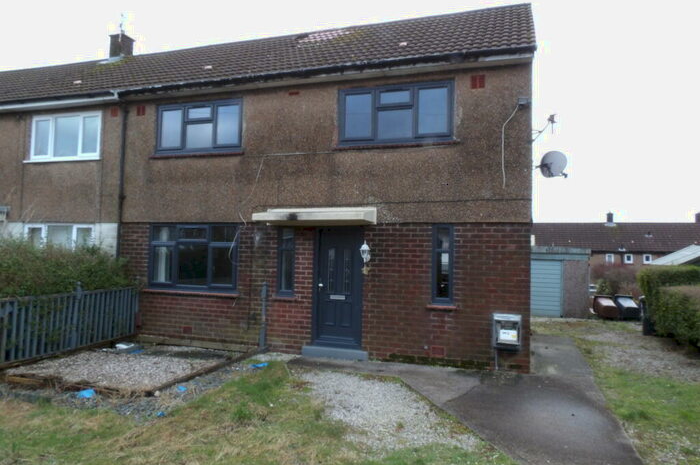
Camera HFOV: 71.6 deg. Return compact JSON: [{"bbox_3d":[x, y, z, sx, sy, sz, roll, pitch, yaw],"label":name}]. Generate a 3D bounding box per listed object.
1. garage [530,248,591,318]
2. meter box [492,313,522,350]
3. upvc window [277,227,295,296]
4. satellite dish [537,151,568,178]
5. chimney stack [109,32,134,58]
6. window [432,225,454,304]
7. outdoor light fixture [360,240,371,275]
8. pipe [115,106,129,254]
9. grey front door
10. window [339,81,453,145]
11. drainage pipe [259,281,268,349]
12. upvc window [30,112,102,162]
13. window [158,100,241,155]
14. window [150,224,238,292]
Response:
[{"bbox_3d":[7.334,1.855,18.725,2.800,2.310,4.900,0,-4,18],"label":"garage"},{"bbox_3d":[2.354,1.482,7.251,0.400,0.535,0.210,0,-3,18],"label":"meter box"},{"bbox_3d":[-1.129,0.510,8.791,0.342,1.302,0.090,0,-4,18],"label":"upvc window"},{"bbox_3d":[3.380,-1.121,8.001,0.400,0.460,0.470,4,-4,-30],"label":"satellite dish"},{"bbox_3d":[-6.434,-5.152,13.673,0.496,0.720,0.470,0,-3,18],"label":"chimney stack"},{"bbox_3d":[1.531,0.524,7.939,0.352,1.314,0.090,0,-4,18],"label":"window"},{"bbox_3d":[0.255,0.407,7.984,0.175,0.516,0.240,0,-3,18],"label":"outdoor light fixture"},{"bbox_3d":[-4.656,-0.337,9.809,0.100,4.750,0.100,0,-4,18],"label":"pipe"},{"bbox_3d":[-0.201,0.904,8.293,0.917,2.093,0.090,0,-3,18],"label":"grey front door"},{"bbox_3d":[0.768,-2.030,8.372,2.010,1.024,0.090,0,-4,18],"label":"window"},{"bbox_3d":[-1.511,1.445,8.540,0.120,1.162,0.120,1,-3,0],"label":"drainage pipe"},{"bbox_3d":[-6.083,-2.036,10.376,1.922,1.004,0.090,0,-3,18],"label":"upvc window"},{"bbox_3d":[-2.964,-2.063,9.569,1.968,1.004,0.090,0,-4,18],"label":"window"},{"bbox_3d":[-2.981,0.464,9.215,1.960,1.298,0.090,0,-3,18],"label":"window"}]

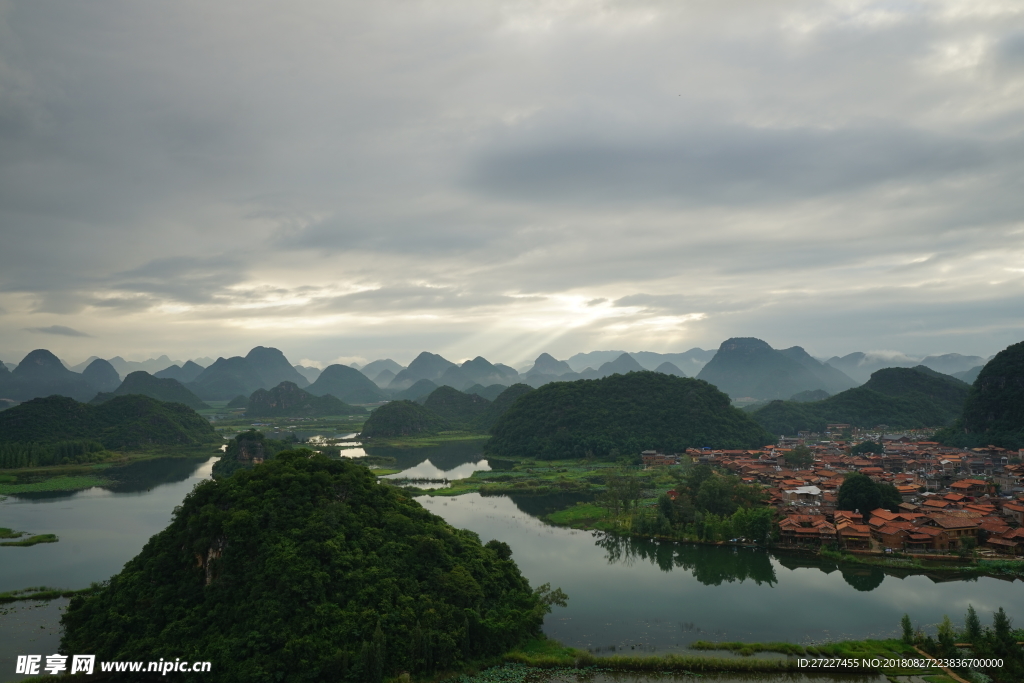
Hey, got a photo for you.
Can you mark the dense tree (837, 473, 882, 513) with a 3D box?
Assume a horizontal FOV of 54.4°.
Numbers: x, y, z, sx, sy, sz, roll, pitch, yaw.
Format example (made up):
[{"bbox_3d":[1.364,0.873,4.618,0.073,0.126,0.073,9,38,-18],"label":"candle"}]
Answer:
[{"bbox_3d":[146.600,65.160,420.000,19.410,19.800,18.820,-1,-3,19],"label":"dense tree"}]

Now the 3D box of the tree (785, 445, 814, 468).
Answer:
[{"bbox_3d":[189.430,77.020,656.000,19.770,18.300,19.170,-1,-3,16],"label":"tree"}]

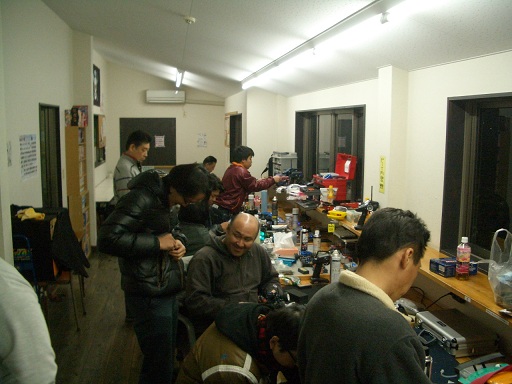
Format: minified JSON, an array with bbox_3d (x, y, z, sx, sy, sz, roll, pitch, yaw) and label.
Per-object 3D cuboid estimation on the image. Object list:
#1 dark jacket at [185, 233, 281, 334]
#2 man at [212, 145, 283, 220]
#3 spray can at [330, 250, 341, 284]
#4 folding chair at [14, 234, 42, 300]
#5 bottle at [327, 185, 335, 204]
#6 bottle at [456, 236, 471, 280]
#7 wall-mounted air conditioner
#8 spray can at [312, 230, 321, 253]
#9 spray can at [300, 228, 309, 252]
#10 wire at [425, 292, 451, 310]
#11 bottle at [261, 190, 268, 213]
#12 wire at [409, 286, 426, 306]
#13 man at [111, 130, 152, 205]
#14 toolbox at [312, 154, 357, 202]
[{"bbox_3d":[-0.110,0.505,2.900,0.570,0.580,0.420,-5,9,-37],"label":"dark jacket"},{"bbox_3d":[-0.085,0.254,5.584,0.780,1.470,0.500,-1,8,-9],"label":"man"},{"bbox_3d":[0.473,0.458,3.080,0.057,0.220,0.057,0,8,0],"label":"spray can"},{"bbox_3d":[-2.048,0.767,4.272,0.450,0.800,0.480,-1,8,-9],"label":"folding chair"},{"bbox_3d":[0.696,0.027,4.819,0.062,0.175,0.062,-1,8,-9],"label":"bottle"},{"bbox_3d":[0.975,0.312,2.430,0.066,0.210,0.066,-1,8,-9],"label":"bottle"},{"bbox_3d":[-1.750,-1.851,10.097,0.760,0.260,0.210,-1,8,-9],"label":"wall-mounted air conditioner"},{"bbox_3d":[0.499,0.412,4.308,0.062,0.200,0.062,0,8,0],"label":"spray can"},{"bbox_3d":[0.400,0.406,4.322,0.058,0.205,0.058,0,8,0],"label":"spray can"},{"bbox_3d":[0.998,0.598,2.869,0.090,0.110,0.160,-1,8,-9],"label":"wire"},{"bbox_3d":[0.090,0.112,5.500,0.066,0.250,0.066,-1,8,-9],"label":"bottle"},{"bbox_3d":[0.842,0.548,2.700,0.060,0.100,0.110,-1,8,-9],"label":"wire"},{"bbox_3d":[-1.035,0.254,4.302,0.400,1.660,0.520,1,8,7],"label":"man"},{"bbox_3d":[0.734,-0.142,4.989,0.300,0.440,0.480,-1,8,-9],"label":"toolbox"}]

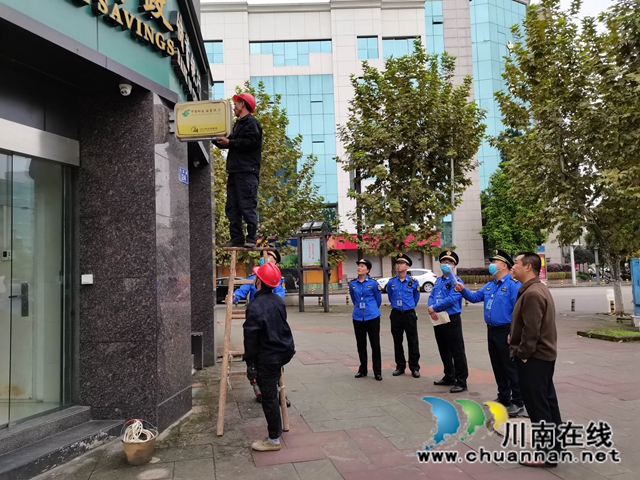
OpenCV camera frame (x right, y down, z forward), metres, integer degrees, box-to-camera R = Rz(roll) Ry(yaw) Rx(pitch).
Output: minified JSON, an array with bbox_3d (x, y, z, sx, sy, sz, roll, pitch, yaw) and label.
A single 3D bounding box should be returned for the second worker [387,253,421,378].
[{"bbox_3d":[1.220,1.086,7.026,0.490,1.781,0.330,-3,-4,20],"label":"second worker"}]

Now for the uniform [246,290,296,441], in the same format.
[{"bbox_3d":[-0.479,1.106,4.366,0.400,1.364,0.450,-4,-4,33],"label":"uniform"}]

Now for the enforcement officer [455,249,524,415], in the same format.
[{"bbox_3d":[1.866,0.964,5.181,0.660,1.741,0.560,0,-4,-30],"label":"enforcement officer"}]

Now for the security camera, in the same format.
[{"bbox_3d":[-1.876,-1.452,4.638,0.118,0.108,0.118,-2,-3,-6],"label":"security camera"}]

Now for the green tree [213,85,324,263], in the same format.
[{"bbox_3d":[-3.103,-2.392,23.865,6.800,11.150,6.800,-2,-4,0],"label":"green tree"}]

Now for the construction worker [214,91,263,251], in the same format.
[{"bbox_3d":[-0.890,-0.768,5.198,0.500,1.700,0.480,-1,-3,-7],"label":"construction worker"}]

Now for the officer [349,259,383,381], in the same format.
[{"bbox_3d":[0.665,1.132,7.027,0.470,1.726,0.330,-3,-4,18],"label":"officer"}]

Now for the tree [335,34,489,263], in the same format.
[{"bbox_3d":[3.470,-2.746,18.911,5.700,10.601,5.400,-2,-3,0],"label":"tree"}]

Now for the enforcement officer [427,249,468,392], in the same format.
[{"bbox_3d":[1.609,1.039,6.198,0.400,1.801,0.500,1,-5,-44],"label":"enforcement officer"}]

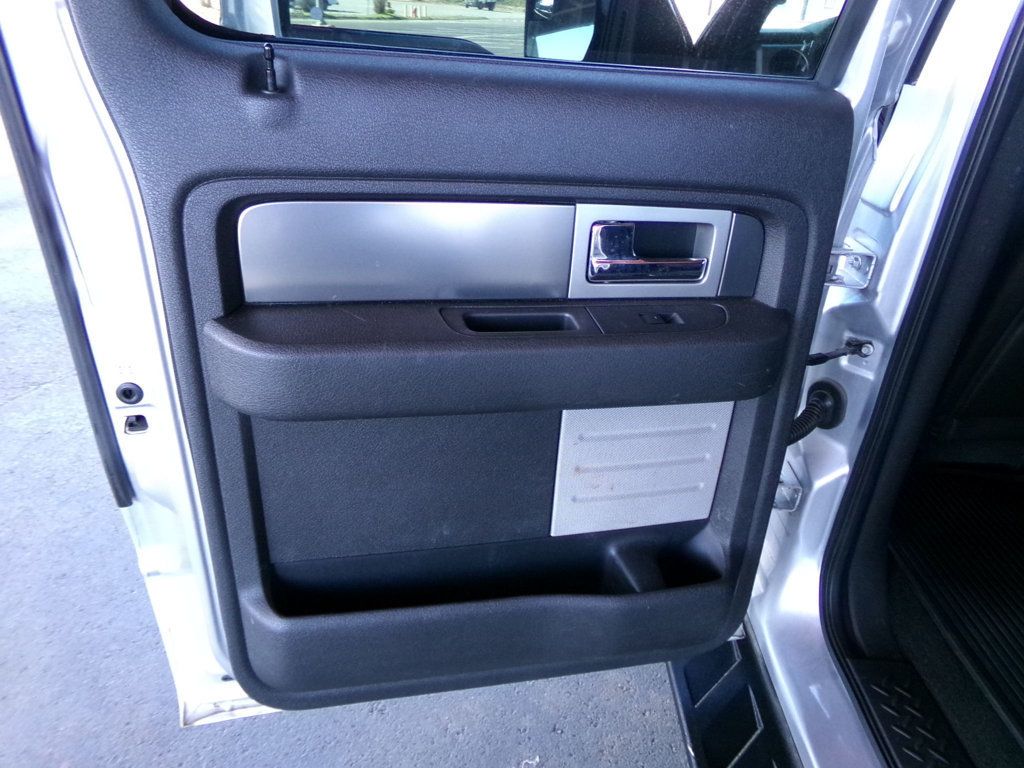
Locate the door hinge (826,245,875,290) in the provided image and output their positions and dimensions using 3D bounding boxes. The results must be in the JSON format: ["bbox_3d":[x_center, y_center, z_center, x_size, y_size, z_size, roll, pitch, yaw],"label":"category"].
[{"bbox_3d":[0.442,-0.152,0.930,0.056,0.046,0.045,1,28,-4],"label":"door hinge"}]

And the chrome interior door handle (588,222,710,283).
[{"bbox_3d":[0.153,-0.146,0.789,0.130,0.060,0.032,-3,25,-16],"label":"chrome interior door handle"}]

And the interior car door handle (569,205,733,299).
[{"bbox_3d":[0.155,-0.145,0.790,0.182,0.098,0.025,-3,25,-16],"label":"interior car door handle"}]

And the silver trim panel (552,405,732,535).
[{"bbox_3d":[0.167,0.109,0.910,0.226,0.175,0.018,-3,25,-16],"label":"silver trim panel"}]

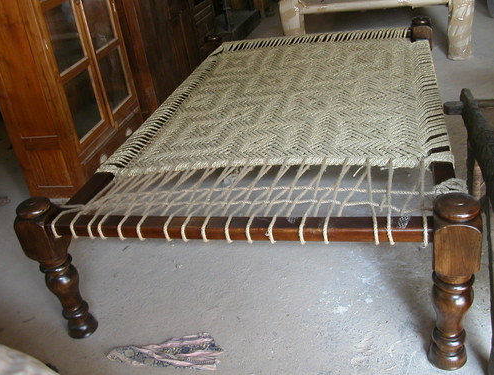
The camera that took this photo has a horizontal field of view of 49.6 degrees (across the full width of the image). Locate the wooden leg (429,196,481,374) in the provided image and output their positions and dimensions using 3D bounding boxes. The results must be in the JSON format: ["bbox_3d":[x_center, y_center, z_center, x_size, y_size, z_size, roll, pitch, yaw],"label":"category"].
[{"bbox_3d":[0.509,0.243,1.325,0.100,0.490,0.100,0,30,16],"label":"wooden leg"}]

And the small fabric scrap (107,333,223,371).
[{"bbox_3d":[-0.240,0.480,1.604,0.352,0.022,0.137,-1,29,15],"label":"small fabric scrap"}]

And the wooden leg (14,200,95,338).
[{"bbox_3d":[-0.570,0.251,1.626,0.100,0.490,0.100,0,30,16],"label":"wooden leg"}]

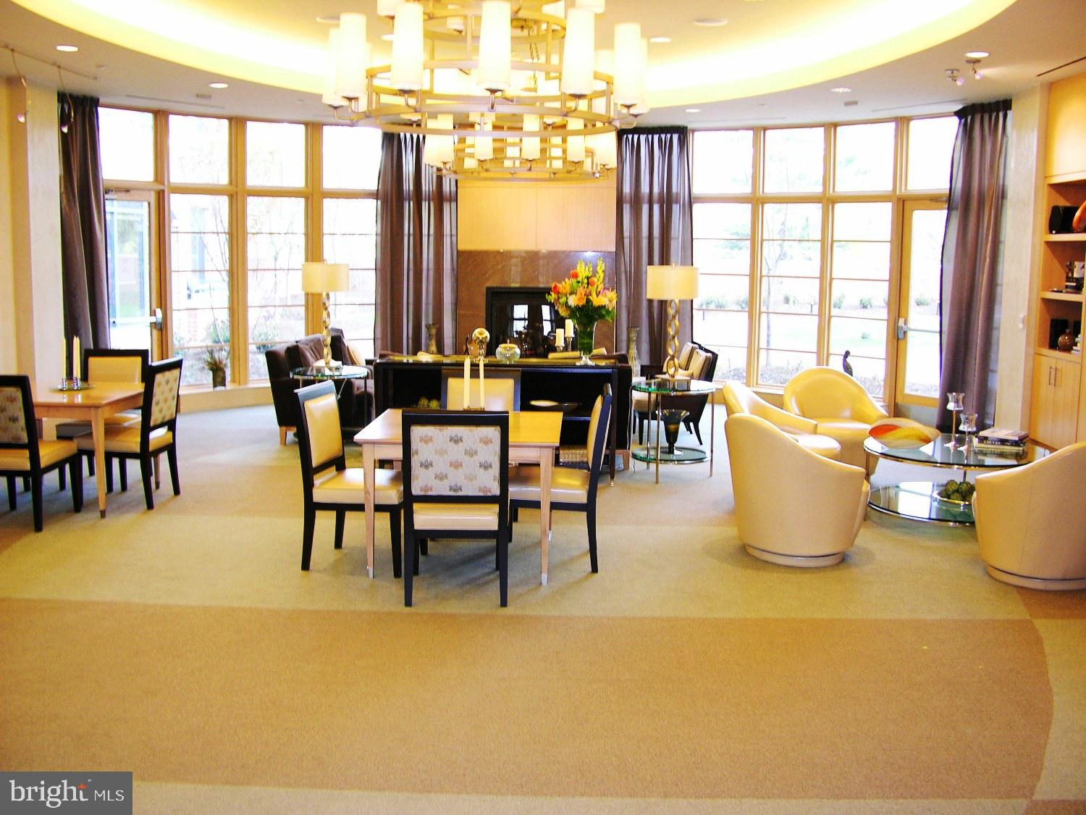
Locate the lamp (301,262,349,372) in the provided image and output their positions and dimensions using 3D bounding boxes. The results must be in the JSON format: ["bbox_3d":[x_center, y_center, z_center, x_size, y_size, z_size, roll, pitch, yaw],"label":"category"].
[{"bbox_3d":[-1.781,-0.755,9.045,0.390,0.907,0.390,1,8,0],"label":"lamp"}]

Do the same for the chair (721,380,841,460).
[{"bbox_3d":[1.637,0.236,7.602,0.790,0.810,0.790,3,9,14],"label":"chair"}]

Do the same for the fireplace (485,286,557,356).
[{"bbox_3d":[-0.078,-0.860,12.010,1.130,0.920,0.300,1,9,0],"label":"fireplace"}]

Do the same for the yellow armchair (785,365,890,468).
[{"bbox_3d":[2.208,0.131,8.334,0.790,0.810,0.790,-3,10,-23],"label":"yellow armchair"}]

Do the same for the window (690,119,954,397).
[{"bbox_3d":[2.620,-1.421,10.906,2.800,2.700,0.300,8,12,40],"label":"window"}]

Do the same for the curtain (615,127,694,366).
[{"bbox_3d":[1.159,-1.425,11.562,0.830,2.940,0.160,3,8,13],"label":"curtain"}]

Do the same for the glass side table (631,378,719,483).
[{"bbox_3d":[0.983,0.183,8.344,0.640,0.670,0.640,1,9,0],"label":"glass side table"}]

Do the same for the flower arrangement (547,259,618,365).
[{"bbox_3d":[0.295,-0.707,8.086,0.530,0.780,0.500,1,9,0],"label":"flower arrangement"}]

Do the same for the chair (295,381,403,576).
[{"bbox_3d":[-0.980,0.381,5.976,0.600,0.950,0.490,2,9,11],"label":"chair"}]

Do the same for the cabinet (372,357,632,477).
[{"bbox_3d":[-0.316,0.099,8.262,1.760,0.885,0.430,1,8,0],"label":"cabinet"}]

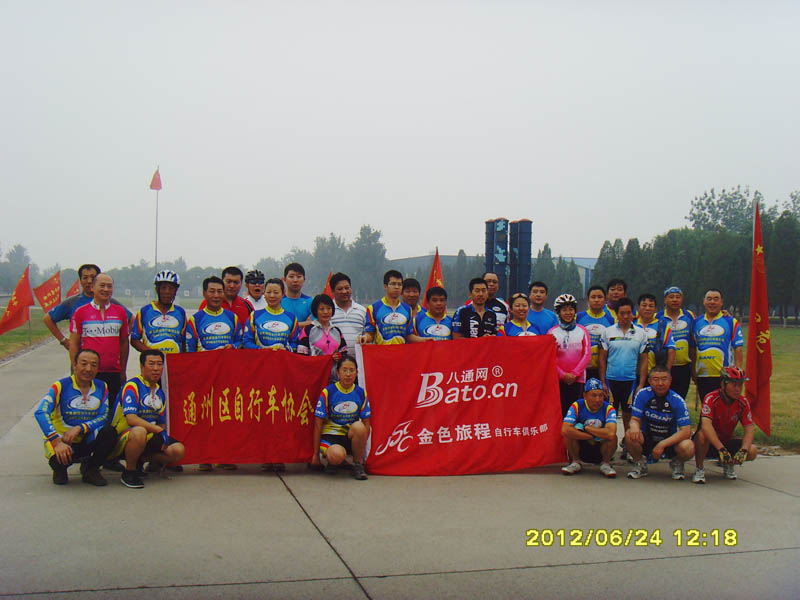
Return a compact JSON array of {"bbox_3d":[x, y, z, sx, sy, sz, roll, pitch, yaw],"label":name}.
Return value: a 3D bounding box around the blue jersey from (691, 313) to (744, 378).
[{"bbox_3d":[3.276,0.475,9.300,0.550,0.670,0.300,1,0,14],"label":"blue jersey"}]

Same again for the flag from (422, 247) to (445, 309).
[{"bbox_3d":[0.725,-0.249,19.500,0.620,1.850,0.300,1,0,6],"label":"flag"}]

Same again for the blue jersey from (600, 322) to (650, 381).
[{"bbox_3d":[2.202,0.509,8.820,0.470,0.600,0.280,1,0,5],"label":"blue jersey"}]

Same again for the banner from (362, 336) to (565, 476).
[{"bbox_3d":[0.578,0.950,8.080,1.860,1.170,0.180,-2,-3,-9],"label":"banner"}]

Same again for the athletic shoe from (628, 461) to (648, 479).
[{"bbox_3d":[2.223,1.580,8.400,0.110,0.130,0.280,1,0,38],"label":"athletic shoe"}]

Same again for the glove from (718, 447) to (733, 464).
[{"bbox_3d":[2.907,1.389,8.050,0.120,0.160,0.100,1,0,11],"label":"glove"}]

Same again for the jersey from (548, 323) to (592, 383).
[{"bbox_3d":[1.660,0.517,8.800,0.440,0.600,0.300,1,0,7],"label":"jersey"}]

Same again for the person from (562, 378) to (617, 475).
[{"bbox_3d":[1.766,1.174,8.400,0.530,0.870,0.700,1,0,10],"label":"person"}]

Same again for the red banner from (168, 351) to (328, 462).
[{"bbox_3d":[-1.307,0.930,7.800,1.460,1.000,0.100,1,0,-10],"label":"red banner"}]

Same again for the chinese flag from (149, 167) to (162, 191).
[{"bbox_3d":[-20.346,-10.110,75.000,1.150,2.000,0.500,1,0,-15],"label":"chinese flag"}]

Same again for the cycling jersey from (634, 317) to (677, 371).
[{"bbox_3d":[2.563,0.472,9.150,0.470,0.610,0.280,1,0,9],"label":"cycling jersey"}]

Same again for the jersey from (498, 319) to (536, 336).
[{"bbox_3d":[1.136,0.448,8.500,0.430,0.560,0.270,1,0,2],"label":"jersey"}]

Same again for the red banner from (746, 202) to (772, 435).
[{"bbox_3d":[3.949,0.203,9.900,0.300,2.550,0.180,1,0,14],"label":"red banner"}]

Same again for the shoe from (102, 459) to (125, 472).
[{"bbox_3d":[-2.570,1.483,8.100,0.105,0.110,0.280,2,0,-43],"label":"shoe"}]

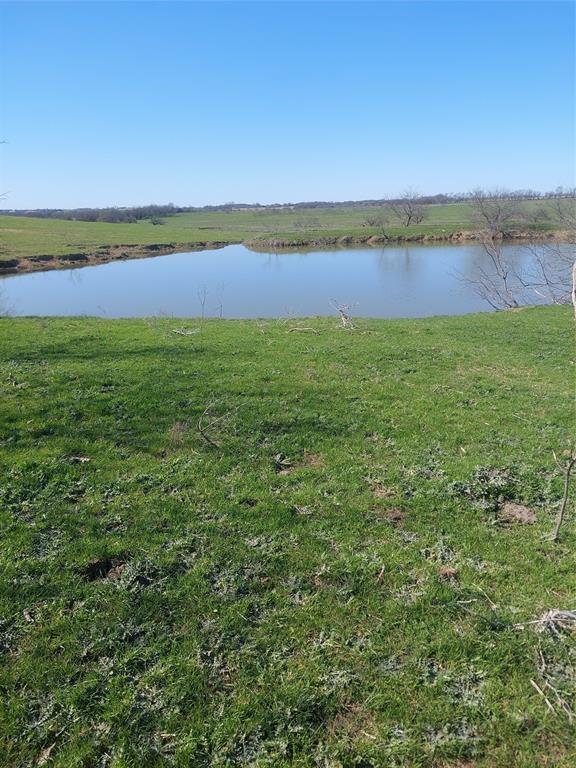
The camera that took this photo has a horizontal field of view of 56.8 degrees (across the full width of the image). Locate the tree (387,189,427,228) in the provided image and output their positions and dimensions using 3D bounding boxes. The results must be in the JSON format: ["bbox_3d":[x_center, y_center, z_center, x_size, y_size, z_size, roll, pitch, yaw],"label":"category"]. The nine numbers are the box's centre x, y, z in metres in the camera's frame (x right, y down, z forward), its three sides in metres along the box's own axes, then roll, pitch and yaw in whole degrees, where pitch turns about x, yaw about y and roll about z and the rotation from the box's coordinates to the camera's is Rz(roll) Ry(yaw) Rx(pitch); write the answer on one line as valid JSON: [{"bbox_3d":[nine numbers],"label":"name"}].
[{"bbox_3d":[12.685,-18.786,57.000,4.300,4.100,4.100,-1,18,0],"label":"tree"}]

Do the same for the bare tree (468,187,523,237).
[{"bbox_3d":[19.678,-16.217,50.500,5.000,4.500,4.600,-1,18,0],"label":"bare tree"}]

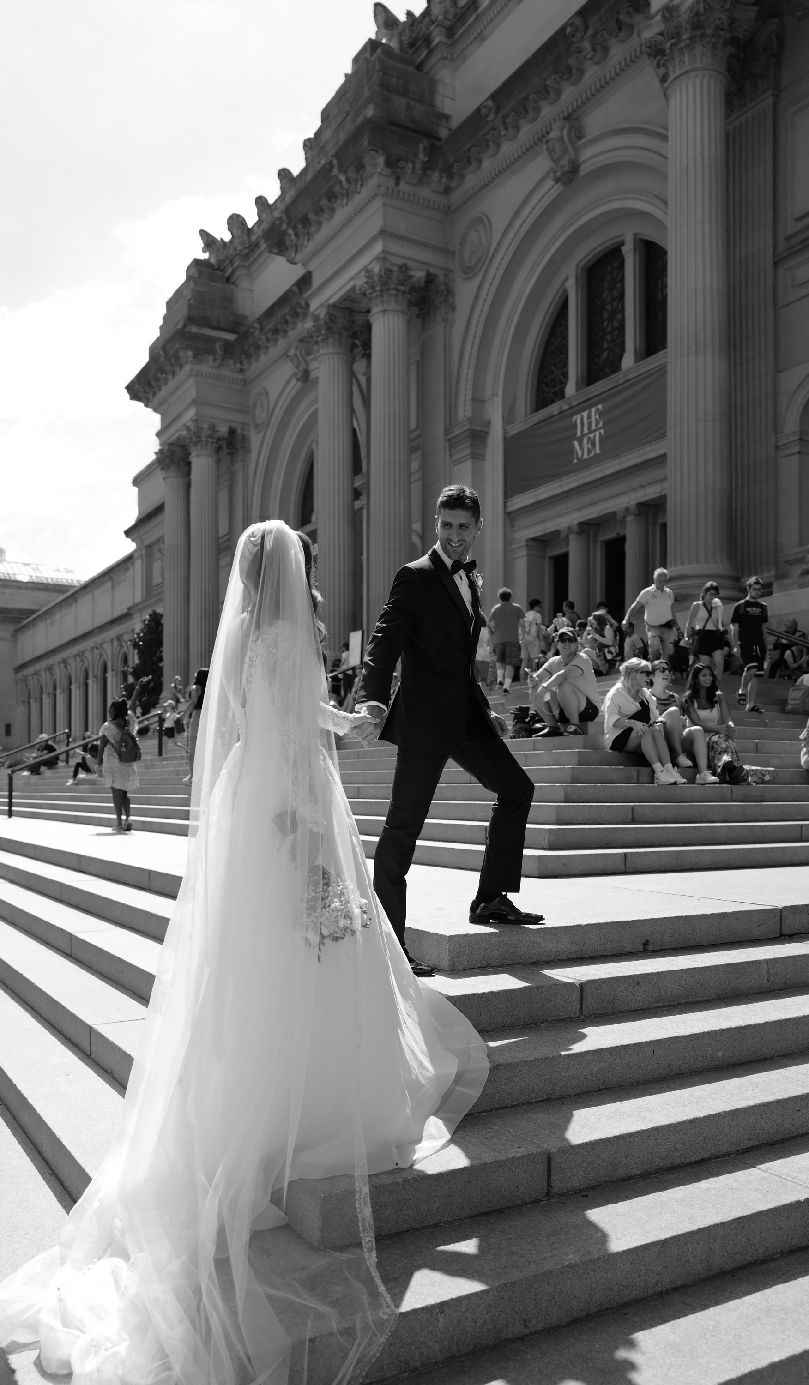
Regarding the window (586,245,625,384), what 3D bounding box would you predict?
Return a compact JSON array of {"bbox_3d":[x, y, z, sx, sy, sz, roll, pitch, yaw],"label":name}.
[{"bbox_3d":[5.506,-10.257,29.300,0.350,3.250,1.650,2,-3,-31],"label":"window"}]

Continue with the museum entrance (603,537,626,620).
[{"bbox_3d":[5.800,-2.126,29.600,0.450,4.400,1.550,2,-3,-31],"label":"museum entrance"}]

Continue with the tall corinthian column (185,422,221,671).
[{"bbox_3d":[-8.838,-5.818,47.667,1.580,12.300,1.580,2,-3,-31],"label":"tall corinthian column"}]

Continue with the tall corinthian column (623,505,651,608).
[{"bbox_3d":[6.122,-2.411,28.400,0.720,5.100,0.720,2,-3,-31],"label":"tall corinthian column"}]

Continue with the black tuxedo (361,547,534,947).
[{"bbox_3d":[0.163,0.205,4.050,0.550,1.520,0.570,-1,-3,28],"label":"black tuxedo"}]

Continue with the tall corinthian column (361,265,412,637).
[{"bbox_3d":[-0.486,-7.122,33.363,1.580,12.300,1.580,0,-3,0],"label":"tall corinthian column"}]

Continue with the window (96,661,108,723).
[{"bbox_3d":[-20.888,0.262,74.500,0.500,5.200,2.300,2,-3,-31],"label":"window"}]

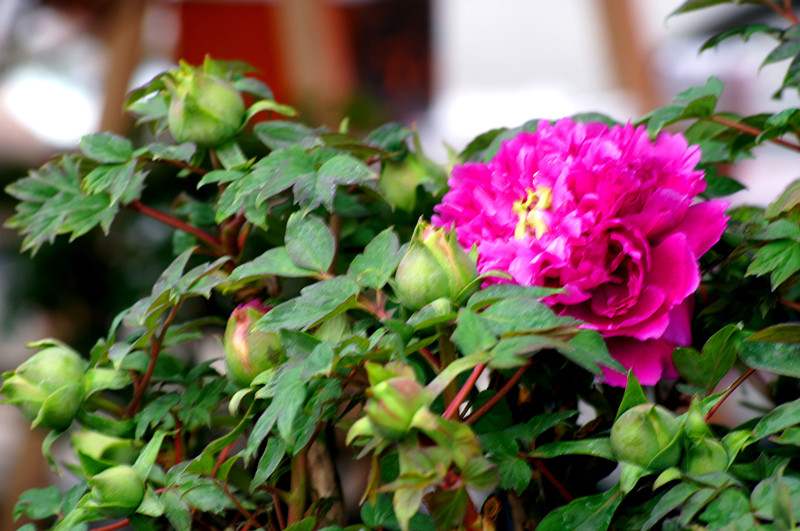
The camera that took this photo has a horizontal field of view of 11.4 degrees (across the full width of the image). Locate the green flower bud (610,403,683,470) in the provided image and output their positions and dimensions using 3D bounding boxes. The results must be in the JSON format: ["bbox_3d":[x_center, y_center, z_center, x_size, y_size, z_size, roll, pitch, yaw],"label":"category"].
[{"bbox_3d":[0.128,0.090,2.080,0.035,0.035,0.035,7,30,-4],"label":"green flower bud"}]

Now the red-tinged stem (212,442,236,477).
[{"bbox_3d":[-0.092,0.102,2.100,0.004,0.023,0.004,34,3,0],"label":"red-tinged stem"}]

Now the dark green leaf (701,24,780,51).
[{"bbox_3d":[0.188,-0.126,2.200,0.046,0.010,0.022,-11,18,-13],"label":"dark green leaf"}]

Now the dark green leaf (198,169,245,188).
[{"bbox_3d":[-0.094,-0.046,2.100,0.025,0.006,0.017,-9,32,-15],"label":"dark green leaf"}]

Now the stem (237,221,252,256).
[{"bbox_3d":[-0.082,-0.014,2.110,0.005,0.017,0.005,19,0,0],"label":"stem"}]

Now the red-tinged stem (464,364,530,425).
[{"bbox_3d":[0.050,0.067,2.060,0.047,0.006,0.006,-42,0,-7],"label":"red-tinged stem"}]

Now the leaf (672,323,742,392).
[{"bbox_3d":[0.163,0.049,2.120,0.037,0.035,0.016,0,8,0],"label":"leaf"}]

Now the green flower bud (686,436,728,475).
[{"bbox_3d":[0.159,0.100,2.070,0.023,0.022,0.024,0,8,0],"label":"green flower bud"}]

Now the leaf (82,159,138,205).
[{"bbox_3d":[-0.152,-0.044,2.100,0.030,0.023,0.020,0,8,0],"label":"leaf"}]

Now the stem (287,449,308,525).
[{"bbox_3d":[-0.053,0.115,2.070,0.008,0.040,0.008,6,6,0],"label":"stem"}]

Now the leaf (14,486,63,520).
[{"bbox_3d":[-0.188,0.124,2.080,0.025,0.007,0.020,-12,39,-16],"label":"leaf"}]

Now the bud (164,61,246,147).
[{"bbox_3d":[-0.103,-0.086,2.120,0.041,0.046,0.041,0,8,0],"label":"bud"}]

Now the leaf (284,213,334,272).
[{"bbox_3d":[-0.046,-0.012,2.050,0.025,0.034,0.007,-20,-15,-1],"label":"leaf"}]

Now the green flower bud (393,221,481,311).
[{"bbox_3d":[0.019,0.001,2.090,0.043,0.045,0.043,5,14,0],"label":"green flower bud"}]

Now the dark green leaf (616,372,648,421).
[{"bbox_3d":[0.121,0.069,2.090,0.017,0.028,0.009,0,8,0],"label":"dark green leaf"}]

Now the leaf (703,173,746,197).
[{"bbox_3d":[0.176,-0.045,2.210,0.034,0.008,0.022,9,37,0],"label":"leaf"}]

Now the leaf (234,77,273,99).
[{"bbox_3d":[-0.079,-0.095,2.140,0.022,0.010,0.016,0,8,0],"label":"leaf"}]

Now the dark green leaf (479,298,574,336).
[{"bbox_3d":[0.064,0.025,2.040,0.047,0.008,0.022,6,41,-2],"label":"dark green leaf"}]

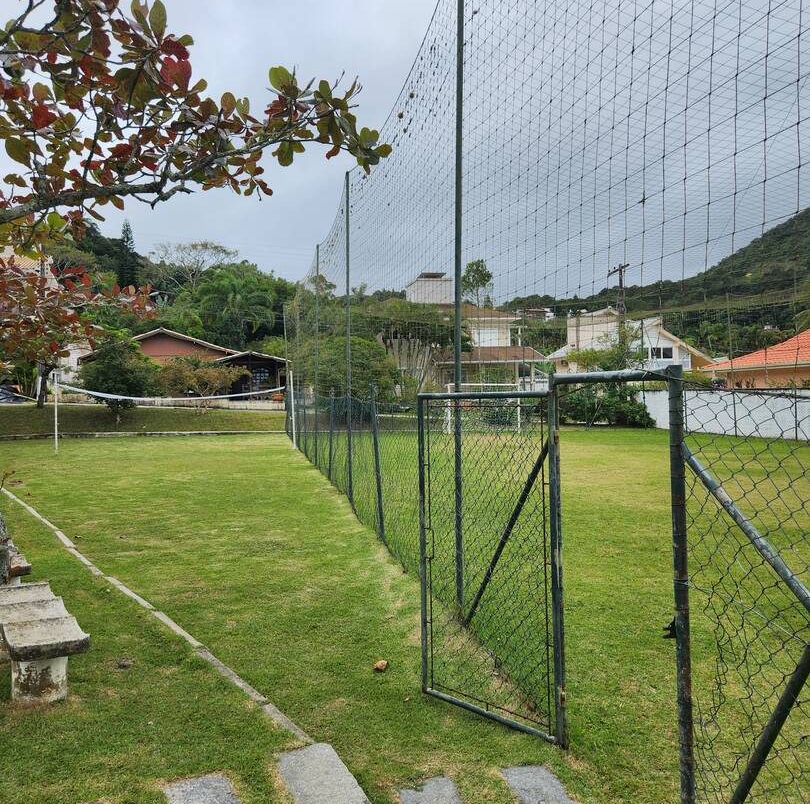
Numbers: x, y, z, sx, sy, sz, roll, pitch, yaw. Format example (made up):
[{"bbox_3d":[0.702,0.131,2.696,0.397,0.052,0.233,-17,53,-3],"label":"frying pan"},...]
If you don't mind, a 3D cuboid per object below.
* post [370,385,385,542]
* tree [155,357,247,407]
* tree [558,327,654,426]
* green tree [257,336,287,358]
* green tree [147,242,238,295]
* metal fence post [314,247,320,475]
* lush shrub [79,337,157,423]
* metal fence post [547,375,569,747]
[{"bbox_3d":[-0.312,0.678,8.140,0.055,1.744,0.050,-4,1,-12],"label":"post"},{"bbox_3d":[-8.834,-0.799,31.000,3.900,2.450,3.500,0,1,-16],"label":"tree"},{"bbox_3d":[10.050,-1.270,35.800,4.500,5.100,4.200,0,1,-13],"label":"tree"},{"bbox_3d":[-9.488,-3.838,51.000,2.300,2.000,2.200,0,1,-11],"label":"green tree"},{"bbox_3d":[-22.100,-13.400,75.000,9.400,7.200,8.200,0,1,-16],"label":"green tree"},{"bbox_3d":[-2.035,-1.090,16.650,0.060,5.200,0.060,0,1,-13],"label":"metal fence post"},{"bbox_3d":[-11.418,-0.834,28.500,3.100,3.400,3.100,0,1,-22],"label":"lush shrub"},{"bbox_3d":[0.710,0.736,3.325,0.050,1.736,0.050,-1,1,-13],"label":"metal fence post"}]

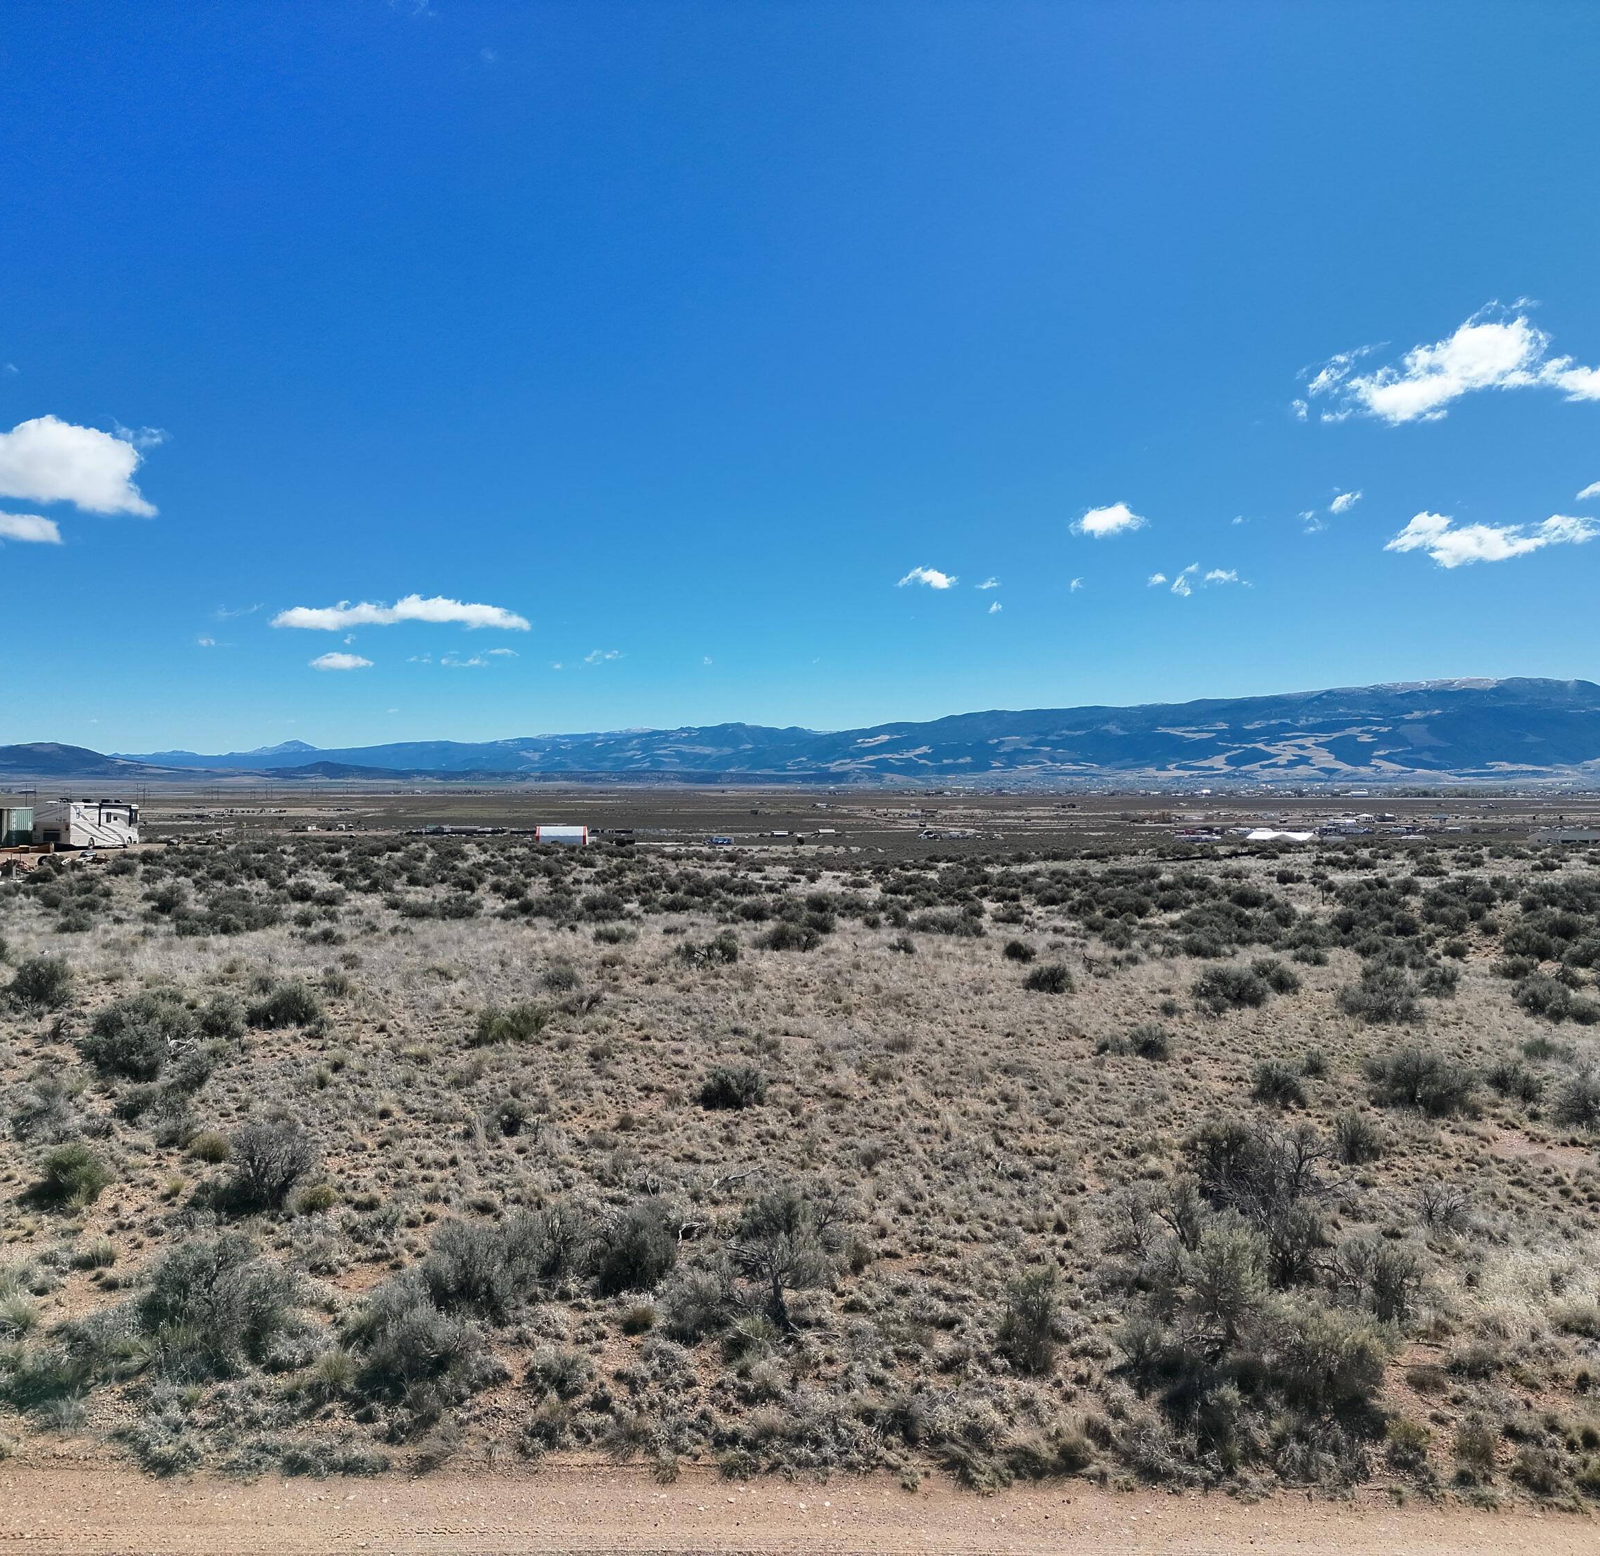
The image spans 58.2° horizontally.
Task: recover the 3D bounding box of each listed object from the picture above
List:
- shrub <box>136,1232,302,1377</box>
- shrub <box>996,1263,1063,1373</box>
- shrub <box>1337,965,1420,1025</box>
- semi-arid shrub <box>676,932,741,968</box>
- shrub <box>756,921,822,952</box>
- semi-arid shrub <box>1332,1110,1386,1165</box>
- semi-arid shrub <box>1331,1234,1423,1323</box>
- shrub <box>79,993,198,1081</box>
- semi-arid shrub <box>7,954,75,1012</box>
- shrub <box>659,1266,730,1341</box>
[{"bbox_3d":[-4.908,4.377,12.116,1.351,1.045,1.243,0,0,0],"label":"shrub"},{"bbox_3d":[1.759,4.132,11.035,0.522,0.773,0.496,0,0,0],"label":"shrub"},{"bbox_3d":[11.668,4.347,29.007,1.617,1.106,1.488,0,0,0],"label":"shrub"},{"bbox_3d":[-2.388,4.455,37.508,1.640,0.890,1.509,0,0,0],"label":"semi-arid shrub"},{"bbox_3d":[-0.289,4.319,39.477,1.779,0.751,1.423,0,0,0],"label":"shrub"},{"bbox_3d":[7.167,4.581,18.436,0.665,0.638,0.612,0,0,0],"label":"semi-arid shrub"},{"bbox_3d":[4.876,4.196,12.155,0.781,0.658,0.742,0,0,0],"label":"semi-arid shrub"},{"bbox_3d":[-10.995,4.219,23.888,1.880,1.362,1.729,0,0,0],"label":"shrub"},{"bbox_3d":[-15.700,4.217,29.742,1.245,1.066,1.145,0,0,-28],"label":"semi-arid shrub"},{"bbox_3d":[-0.849,4.244,11.687,0.579,0.556,0.550,0,0,0],"label":"shrub"}]

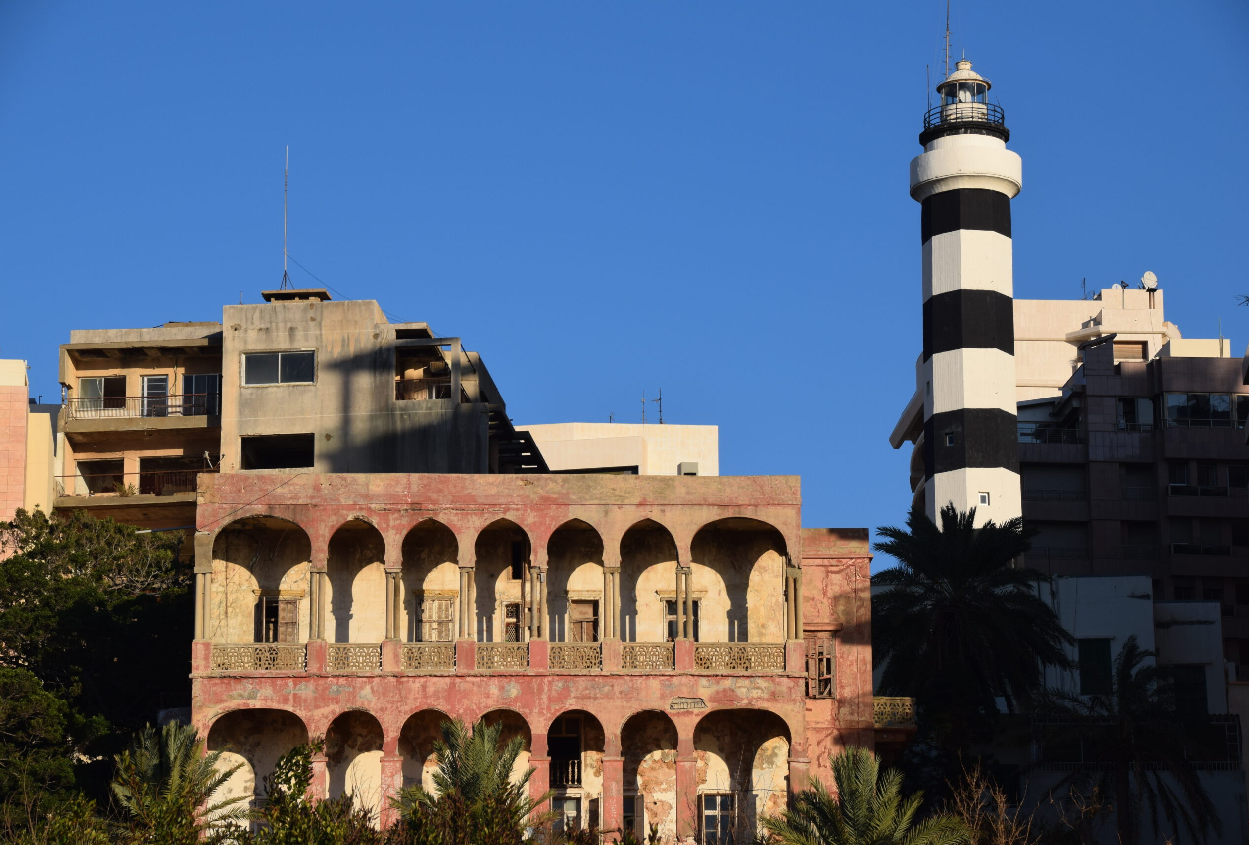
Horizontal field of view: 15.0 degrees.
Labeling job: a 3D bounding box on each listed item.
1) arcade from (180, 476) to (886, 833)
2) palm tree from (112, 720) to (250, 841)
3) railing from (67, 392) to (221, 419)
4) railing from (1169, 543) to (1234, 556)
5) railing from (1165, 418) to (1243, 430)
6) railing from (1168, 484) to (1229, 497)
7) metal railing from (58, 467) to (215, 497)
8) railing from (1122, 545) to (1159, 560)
[{"bbox_3d":[-2.994,9.510,154.911,21.200,12.300,17.000,0,-13,-1],"label":"arcade"},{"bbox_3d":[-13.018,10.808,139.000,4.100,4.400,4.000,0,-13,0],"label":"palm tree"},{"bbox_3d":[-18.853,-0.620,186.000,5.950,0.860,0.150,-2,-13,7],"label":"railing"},{"bbox_3d":[29.638,6.566,244.000,3.233,0.707,0.100,1,-16,-3],"label":"railing"},{"bbox_3d":[30.163,0.090,246.000,4.553,0.665,0.100,1,-16,-3],"label":"railing"},{"bbox_3d":[29.702,3.534,246.000,3.200,0.680,0.120,2,-13,-8],"label":"railing"},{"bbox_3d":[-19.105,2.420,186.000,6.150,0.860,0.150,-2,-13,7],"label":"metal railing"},{"bbox_3d":[26.946,6.789,248.000,1.970,0.830,0.120,2,-13,-8],"label":"railing"}]

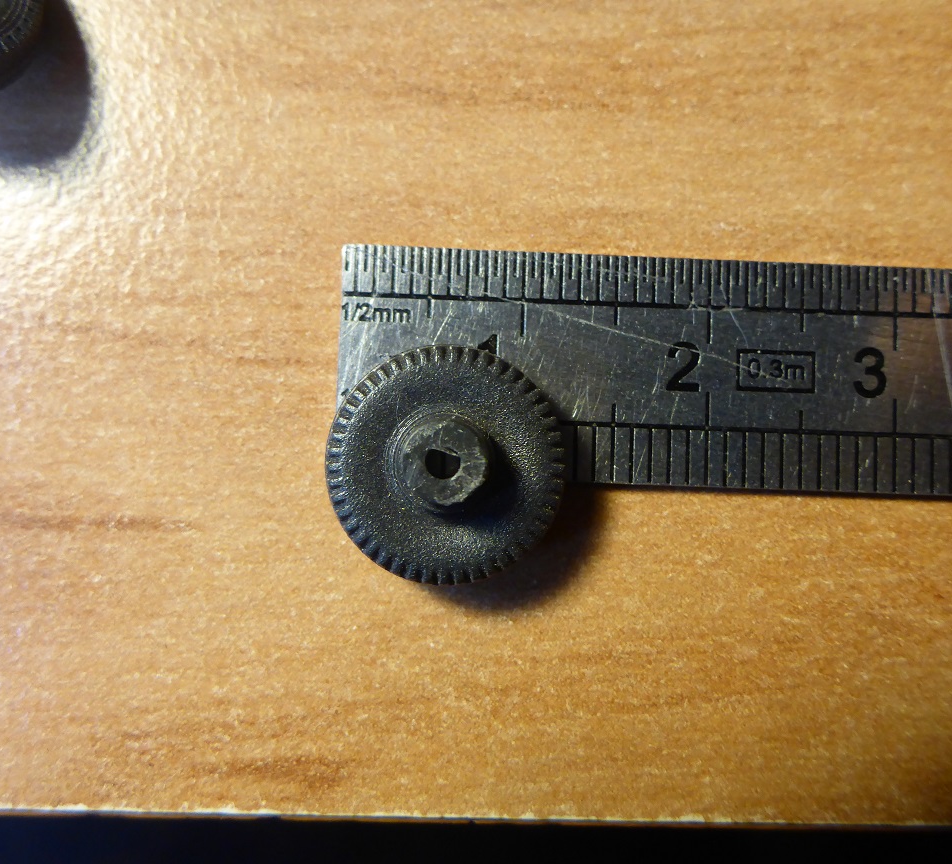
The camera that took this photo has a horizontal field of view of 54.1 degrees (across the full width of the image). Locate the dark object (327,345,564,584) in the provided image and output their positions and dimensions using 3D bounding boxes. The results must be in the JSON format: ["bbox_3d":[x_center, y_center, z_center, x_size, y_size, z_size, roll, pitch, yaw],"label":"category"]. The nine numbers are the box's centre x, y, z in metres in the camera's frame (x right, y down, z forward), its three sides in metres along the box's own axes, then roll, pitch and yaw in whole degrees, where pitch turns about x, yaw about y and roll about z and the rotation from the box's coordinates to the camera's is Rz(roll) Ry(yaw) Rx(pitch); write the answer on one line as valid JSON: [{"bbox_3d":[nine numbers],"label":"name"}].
[{"bbox_3d":[-0.002,0.002,0.048,0.012,0.003,0.012,0,85,-1],"label":"dark object"}]

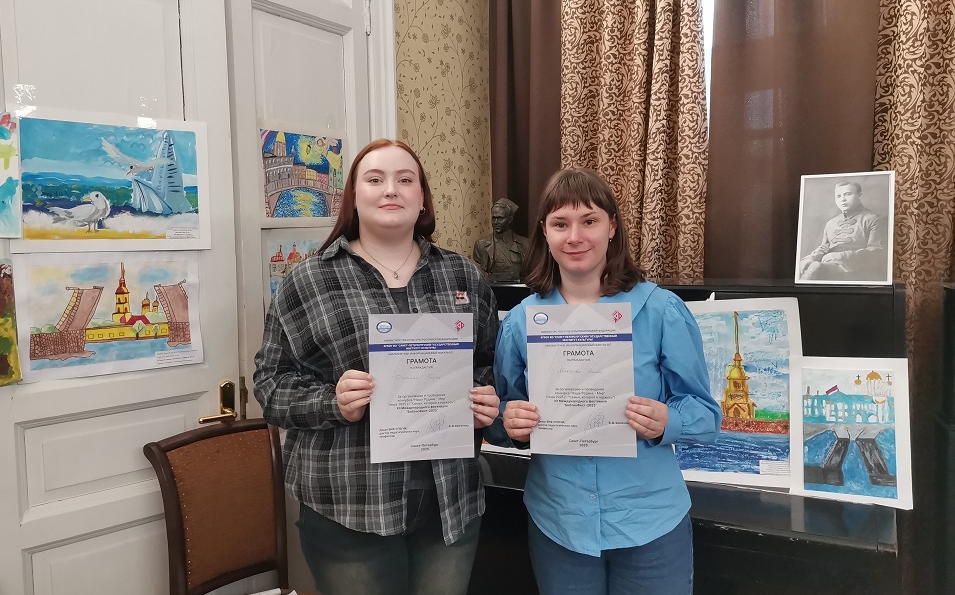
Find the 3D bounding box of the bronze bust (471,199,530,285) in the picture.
[{"bbox_3d":[0.083,-0.182,2.285,0.185,0.272,0.125,1,5,23],"label":"bronze bust"}]

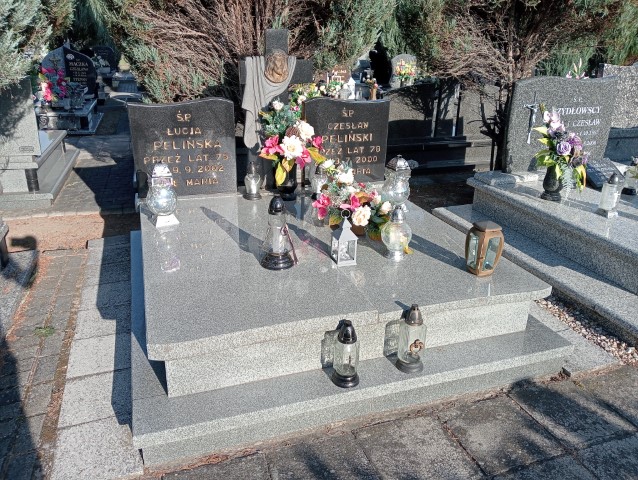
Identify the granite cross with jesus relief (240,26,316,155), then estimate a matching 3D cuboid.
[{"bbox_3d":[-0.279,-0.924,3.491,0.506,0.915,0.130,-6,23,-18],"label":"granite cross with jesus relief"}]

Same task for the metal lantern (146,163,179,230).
[{"bbox_3d":[-0.907,-0.262,2.964,0.172,0.355,0.172,-13,25,-31],"label":"metal lantern"}]

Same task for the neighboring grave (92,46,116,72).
[{"bbox_3d":[-5.958,-4.997,14.283,0.667,0.638,0.100,-6,22,-18],"label":"neighboring grave"}]

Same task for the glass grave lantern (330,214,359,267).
[{"bbox_3d":[0.126,-0.013,2.507,0.118,0.255,0.118,-4,22,-13],"label":"glass grave lantern"}]

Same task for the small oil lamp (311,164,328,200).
[{"bbox_3d":[0.003,-0.419,3.670,0.132,0.255,0.132,1,21,0],"label":"small oil lamp"}]

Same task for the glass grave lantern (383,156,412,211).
[{"bbox_3d":[0.521,-0.377,3.417,0.184,0.374,0.184,-6,22,-18],"label":"glass grave lantern"}]

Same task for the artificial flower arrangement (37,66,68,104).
[{"bbox_3d":[-4.748,-2.759,9.256,0.510,0.655,0.416,-6,22,-18],"label":"artificial flower arrangement"}]

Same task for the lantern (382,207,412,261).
[{"bbox_3d":[0.399,-0.041,2.652,0.159,0.284,0.159,1,21,0],"label":"lantern"}]

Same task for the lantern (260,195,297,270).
[{"bbox_3d":[-0.205,-0.047,2.544,0.175,0.354,0.175,-6,22,-18],"label":"lantern"}]

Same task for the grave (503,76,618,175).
[{"bbox_3d":[2.227,-1.071,4.767,1.113,0.842,0.104,-6,22,-18],"label":"grave"}]

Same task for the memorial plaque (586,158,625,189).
[{"bbox_3d":[2.184,-0.509,3.977,0.300,0.030,0.270,-6,57,-18],"label":"memorial plaque"}]

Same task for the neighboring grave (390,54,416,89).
[{"bbox_3d":[1.911,-3.804,11.666,0.591,0.707,0.120,-6,22,-18],"label":"neighboring grave"}]

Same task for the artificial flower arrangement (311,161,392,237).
[{"bbox_3d":[0.186,-0.238,3.006,0.426,0.385,0.385,-6,22,-18],"label":"artificial flower arrangement"}]

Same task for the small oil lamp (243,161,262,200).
[{"bbox_3d":[-0.452,-0.408,3.498,0.130,0.252,0.130,-6,22,-18],"label":"small oil lamp"}]

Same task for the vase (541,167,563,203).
[{"bbox_3d":[1.687,-0.415,3.719,0.138,0.250,0.138,-6,22,-18],"label":"vase"}]

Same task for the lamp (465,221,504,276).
[{"bbox_3d":[0.803,0.042,2.521,0.140,0.237,0.140,-8,22,-22],"label":"lamp"}]

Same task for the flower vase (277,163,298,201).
[{"bbox_3d":[-0.219,-0.406,3.514,0.150,0.245,0.150,1,21,0],"label":"flower vase"}]

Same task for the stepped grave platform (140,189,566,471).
[{"bbox_3d":[-0.076,0.159,2.967,1.900,0.430,2.100,-6,22,-18],"label":"stepped grave platform"}]

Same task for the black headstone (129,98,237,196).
[{"bbox_3d":[-0.870,-0.600,3.364,0.640,0.621,0.085,-6,22,-18],"label":"black headstone"}]

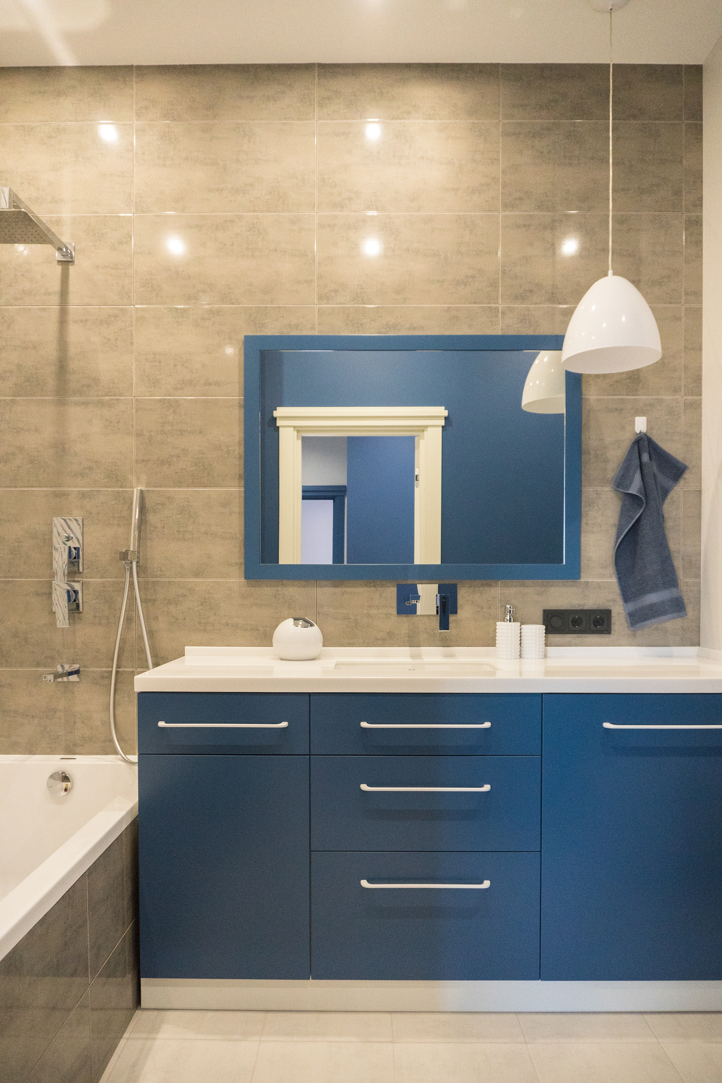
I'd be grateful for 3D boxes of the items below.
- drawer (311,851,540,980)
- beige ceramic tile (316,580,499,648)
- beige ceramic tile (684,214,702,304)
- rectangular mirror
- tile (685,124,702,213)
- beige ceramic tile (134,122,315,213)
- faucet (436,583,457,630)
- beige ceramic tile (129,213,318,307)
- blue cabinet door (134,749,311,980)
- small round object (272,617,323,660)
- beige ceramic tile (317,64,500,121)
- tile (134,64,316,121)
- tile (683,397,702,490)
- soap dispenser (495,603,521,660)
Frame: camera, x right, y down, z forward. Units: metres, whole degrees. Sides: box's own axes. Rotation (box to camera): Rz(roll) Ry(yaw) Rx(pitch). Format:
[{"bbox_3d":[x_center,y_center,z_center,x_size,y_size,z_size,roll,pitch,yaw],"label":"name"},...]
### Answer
[{"bbox_3d":[0.167,0.961,2.045,0.590,0.332,0.380,0,0,0],"label":"drawer"},{"bbox_3d":[0.155,0.276,2.385,0.603,0.296,0.010,0,0,0],"label":"beige ceramic tile"},{"bbox_3d":[1.090,-0.925,2.374,0.062,0.297,0.012,0,1,0],"label":"beige ceramic tile"},{"bbox_3d":[0.168,-0.271,2.360,1.097,0.797,0.030,0,0,0],"label":"rectangular mirror"},{"bbox_3d":[1.089,-1.224,2.369,0.063,0.297,0.012,0,1,0],"label":"tile"},{"bbox_3d":[-0.447,-1.232,2.385,0.599,0.303,0.010,0,0,0],"label":"beige ceramic tile"},{"bbox_3d":[0.271,0.210,2.320,0.067,0.150,0.080,0,0,0],"label":"faucet"},{"bbox_3d":[-0.447,-0.928,2.385,0.600,0.300,0.012,0,1,0],"label":"beige ceramic tile"},{"bbox_3d":[-0.351,0.836,2.045,0.440,0.575,0.380,0,0,0],"label":"blue cabinet door"},{"bbox_3d":[-0.197,0.305,2.260,0.157,0.132,0.155,0,0,0],"label":"small round object"},{"bbox_3d":[0.155,-1.471,2.373,0.600,0.187,0.012,0,1,0],"label":"beige ceramic tile"},{"bbox_3d":[-0.444,-1.469,2.373,0.596,0.186,0.015,0,0,0],"label":"tile"},{"bbox_3d":[1.086,-0.322,2.373,0.064,0.299,0.015,0,0,0],"label":"tile"},{"bbox_3d":[0.464,0.286,2.280,0.077,0.171,0.076,0,0,20],"label":"soap dispenser"}]

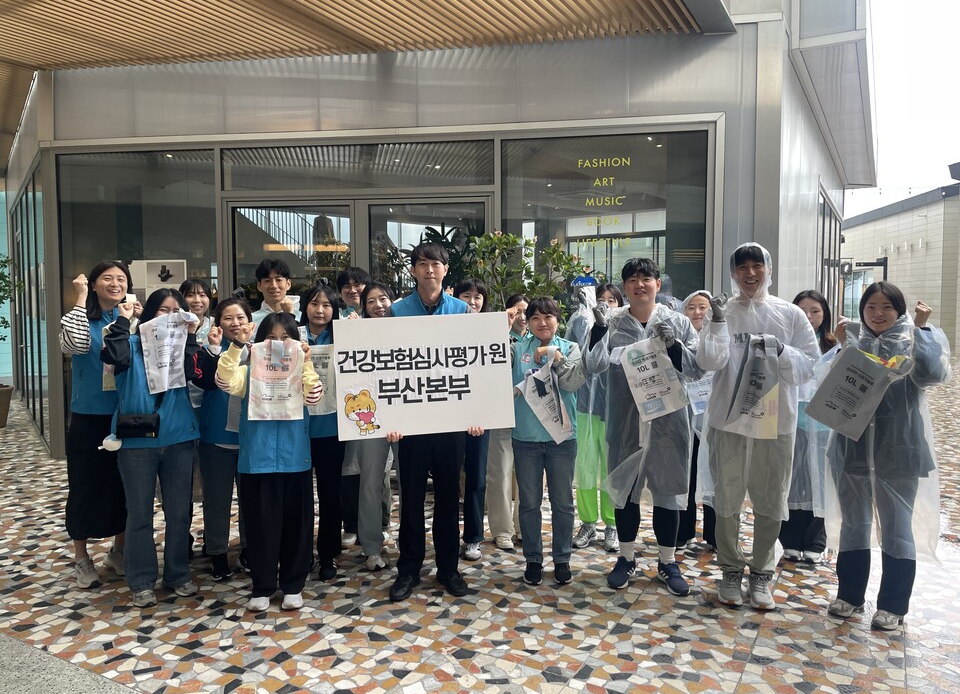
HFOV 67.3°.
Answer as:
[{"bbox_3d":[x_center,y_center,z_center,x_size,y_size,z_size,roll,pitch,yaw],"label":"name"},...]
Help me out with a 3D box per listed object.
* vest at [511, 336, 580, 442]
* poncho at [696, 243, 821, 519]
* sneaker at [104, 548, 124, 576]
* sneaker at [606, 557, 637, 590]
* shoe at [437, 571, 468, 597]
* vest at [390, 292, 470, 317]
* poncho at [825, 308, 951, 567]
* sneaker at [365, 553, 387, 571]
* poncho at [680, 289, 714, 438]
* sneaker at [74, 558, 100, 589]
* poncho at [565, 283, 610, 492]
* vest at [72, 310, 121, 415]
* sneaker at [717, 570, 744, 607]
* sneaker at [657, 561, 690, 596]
[{"bbox_3d":[0.350,0.229,3.885,0.470,0.590,0.340,0,3,5],"label":"vest"},{"bbox_3d":[1.364,0.171,3.571,0.560,1.330,0.400,1,4,13],"label":"poncho"},{"bbox_3d":[-2.022,1.193,4.010,0.095,0.108,0.250,-4,5,-42],"label":"sneaker"},{"bbox_3d":[0.790,1.239,3.998,0.108,0.110,0.285,2,4,28],"label":"sneaker"},{"bbox_3d":[-0.145,1.203,3.807,0.108,0.110,0.285,-2,4,-25],"label":"shoe"},{"bbox_3d":[-0.255,0.028,3.718,0.450,0.640,0.270,0,3,0],"label":"vest"},{"bbox_3d":[1.953,0.404,3.485,0.570,1.147,0.420,2,4,28],"label":"poncho"},{"bbox_3d":[-0.597,1.182,4.135,0.102,0.108,0.250,-1,4,-12],"label":"sneaker"},{"bbox_3d":[1.336,0.312,4.409,0.560,1.320,0.380,1,3,14],"label":"poncho"},{"bbox_3d":[-2.169,1.242,3.986,0.100,0.110,0.265,-3,4,-39],"label":"sneaker"},{"bbox_3d":[0.768,0.256,4.565,0.560,1.273,0.420,0,3,8],"label":"poncho"},{"bbox_3d":[-1.998,0.067,3.847,0.380,0.600,0.270,-2,4,-25],"label":"vest"},{"bbox_3d":[1.277,1.193,3.644,0.115,0.125,0.295,1,4,23],"label":"sneaker"},{"bbox_3d":[1.026,1.199,3.815,0.106,0.112,0.285,-1,4,-11],"label":"sneaker"}]

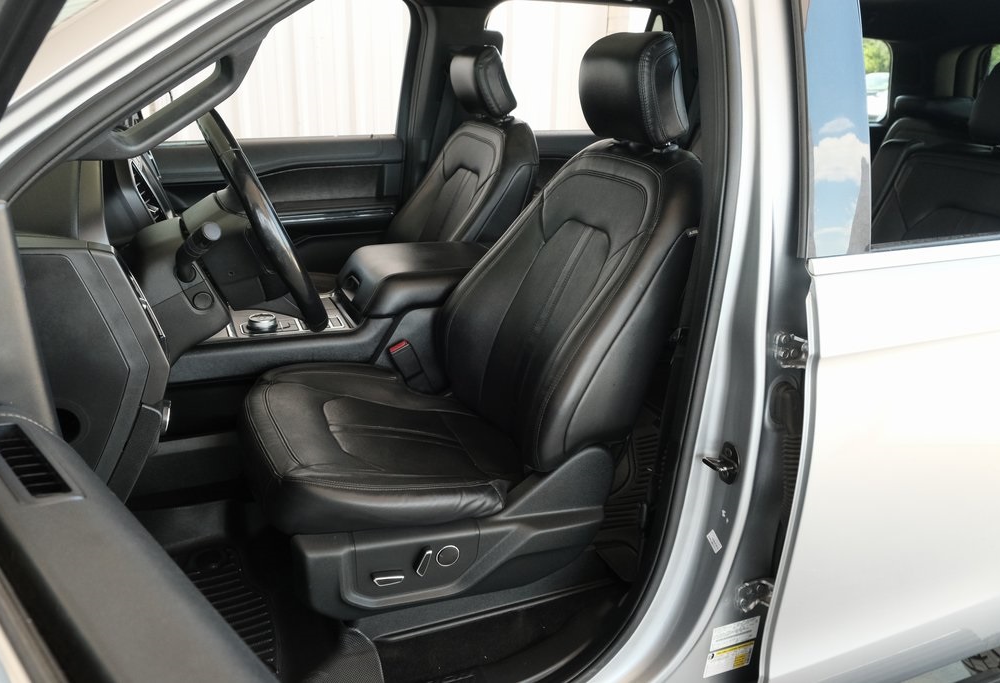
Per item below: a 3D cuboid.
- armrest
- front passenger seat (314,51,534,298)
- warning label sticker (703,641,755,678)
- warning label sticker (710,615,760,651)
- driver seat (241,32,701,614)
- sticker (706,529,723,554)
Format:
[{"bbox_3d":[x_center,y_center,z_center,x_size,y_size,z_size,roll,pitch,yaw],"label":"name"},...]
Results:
[{"bbox_3d":[-0.156,-0.173,1.881,0.435,0.120,0.290,-7,21,-19],"label":"armrest"},{"bbox_3d":[-0.349,-0.343,2.220,0.845,0.960,0.570,-7,21,-19],"label":"front passenger seat"},{"bbox_3d":[0.385,0.534,1.290,0.091,0.049,0.001,-2,19,-21],"label":"warning label sticker"},{"bbox_3d":[0.391,0.485,1.275,0.091,0.048,0.001,-5,20,-20],"label":"warning label sticker"},{"bbox_3d":[-0.073,-0.078,1.472,0.845,0.965,0.570,-7,21,-19],"label":"driver seat"},{"bbox_3d":[0.350,0.326,1.250,0.015,0.038,0.001,-47,19,-3],"label":"sticker"}]

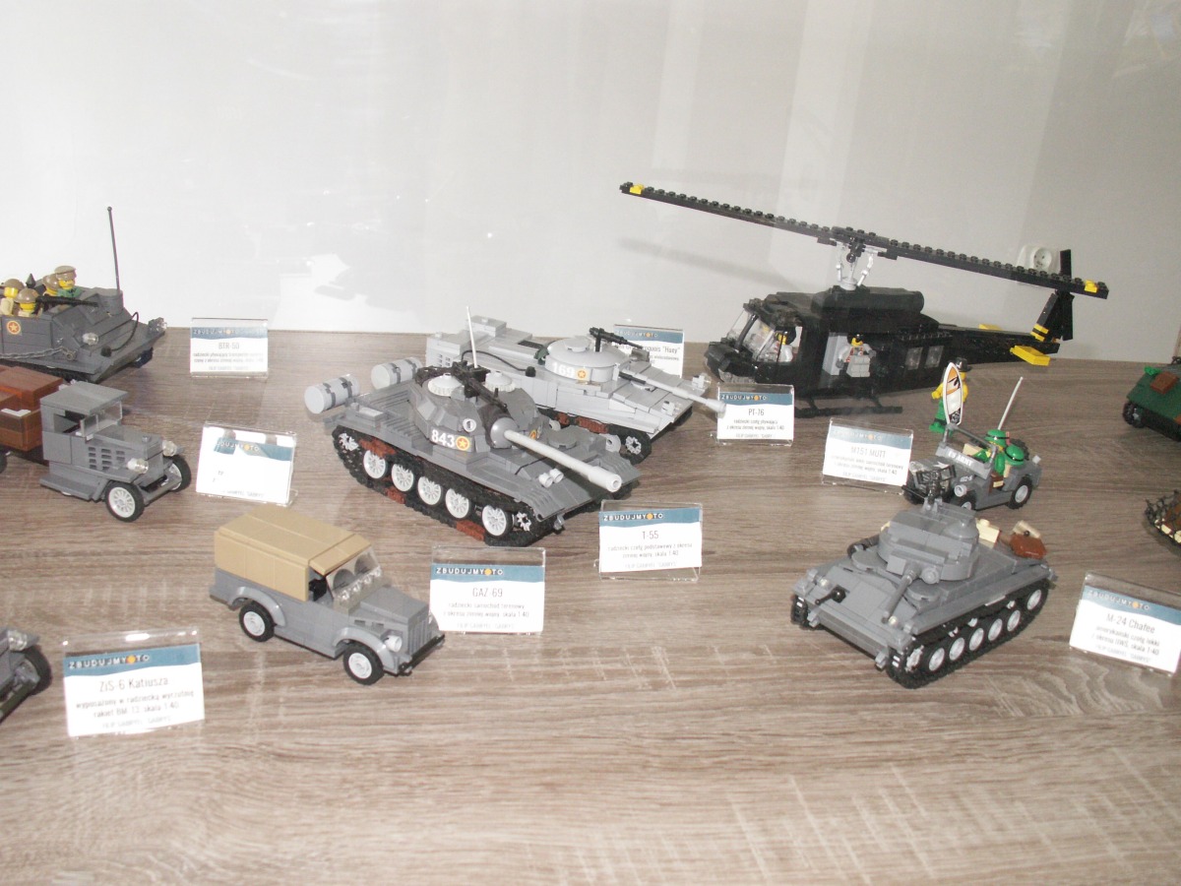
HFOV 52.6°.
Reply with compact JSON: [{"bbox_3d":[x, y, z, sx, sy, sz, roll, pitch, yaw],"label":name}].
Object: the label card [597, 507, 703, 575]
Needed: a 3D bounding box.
[{"bbox_3d":[0.030,0.049,0.606,0.051,0.032,0.004,-2,3,-7],"label":"label card"}]

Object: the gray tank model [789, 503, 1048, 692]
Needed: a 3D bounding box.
[{"bbox_3d":[0.164,0.060,0.578,0.129,0.067,0.069,-14,29,-38],"label":"gray tank model"}]

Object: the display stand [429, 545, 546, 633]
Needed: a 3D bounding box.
[{"bbox_3d":[-0.047,0.067,0.551,0.050,0.038,0.018,2,23,-7],"label":"display stand"}]

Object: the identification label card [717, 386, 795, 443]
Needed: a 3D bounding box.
[{"bbox_3d":[0.112,-0.020,0.808,0.051,0.038,0.019,2,23,-9],"label":"identification label card"}]

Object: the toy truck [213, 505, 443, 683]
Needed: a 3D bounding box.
[{"bbox_3d":[-0.117,0.066,0.536,0.101,0.050,0.046,15,25,21],"label":"toy truck"}]

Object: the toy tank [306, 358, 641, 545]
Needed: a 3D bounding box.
[{"bbox_3d":[-0.065,-0.006,0.672,0.205,0.077,0.084,22,28,34],"label":"toy tank"}]

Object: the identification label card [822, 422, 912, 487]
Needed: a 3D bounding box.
[{"bbox_3d":[0.176,0.008,0.756,0.051,0.031,0.004,8,6,6],"label":"identification label card"}]

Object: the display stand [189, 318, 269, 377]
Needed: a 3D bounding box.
[{"bbox_3d":[-0.249,-0.066,0.825,0.050,0.038,0.018,0,23,-13],"label":"display stand"}]

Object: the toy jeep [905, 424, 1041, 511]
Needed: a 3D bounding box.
[{"bbox_3d":[0.241,0.015,0.743,0.087,0.050,0.044,-11,28,-34],"label":"toy jeep"}]

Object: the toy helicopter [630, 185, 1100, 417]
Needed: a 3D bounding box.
[{"bbox_3d":[0.202,-0.096,0.863,0.345,0.141,0.155,-1,24,-16],"label":"toy helicopter"}]

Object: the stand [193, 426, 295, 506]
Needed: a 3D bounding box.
[{"bbox_3d":[-0.187,0.011,0.655,0.050,0.038,0.018,7,23,5],"label":"stand"}]

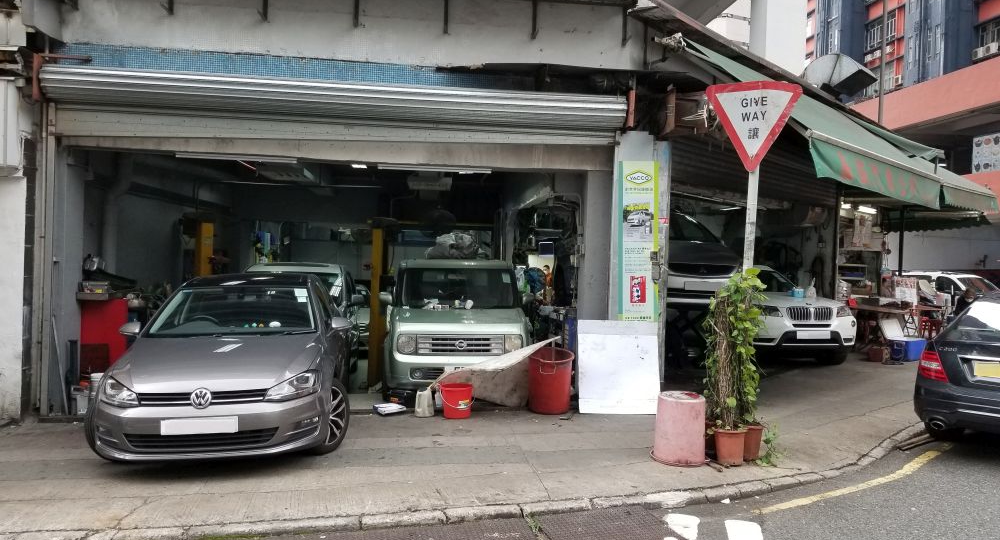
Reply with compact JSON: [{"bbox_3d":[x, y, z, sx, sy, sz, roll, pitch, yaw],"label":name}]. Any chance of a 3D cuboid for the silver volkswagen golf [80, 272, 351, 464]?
[{"bbox_3d":[-2.430,0.770,7.350,1.840,1.460,4.260,1,1,-9],"label":"silver volkswagen golf"}]

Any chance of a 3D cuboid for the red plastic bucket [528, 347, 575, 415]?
[{"bbox_3d":[0.560,1.220,8.150,0.480,0.660,0.480,2,1,0],"label":"red plastic bucket"}]

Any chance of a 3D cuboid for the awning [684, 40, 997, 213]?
[{"bbox_3d":[5.500,-1.730,11.100,1.450,1.650,8.400,3,1,45],"label":"awning"}]

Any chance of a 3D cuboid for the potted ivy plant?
[{"bbox_3d":[1.950,0.790,6.220,0.480,1.630,0.450,2,1,-8],"label":"potted ivy plant"}]

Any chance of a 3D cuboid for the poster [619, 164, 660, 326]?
[{"bbox_3d":[1.530,-0.310,8.280,0.450,1.800,0.020,0,1,-7],"label":"poster"}]

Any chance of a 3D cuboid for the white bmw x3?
[{"bbox_3d":[3.860,0.640,12.700,1.920,1.660,4.630,1,1,-13],"label":"white bmw x3"}]

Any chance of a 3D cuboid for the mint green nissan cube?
[{"bbox_3d":[-0.630,0.690,9.830,1.720,1.650,3.750,1,1,-6],"label":"mint green nissan cube"}]

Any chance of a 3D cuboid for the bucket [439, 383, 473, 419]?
[{"bbox_3d":[-0.450,1.360,7.760,0.340,0.330,0.330,2,1,-6],"label":"bucket"}]

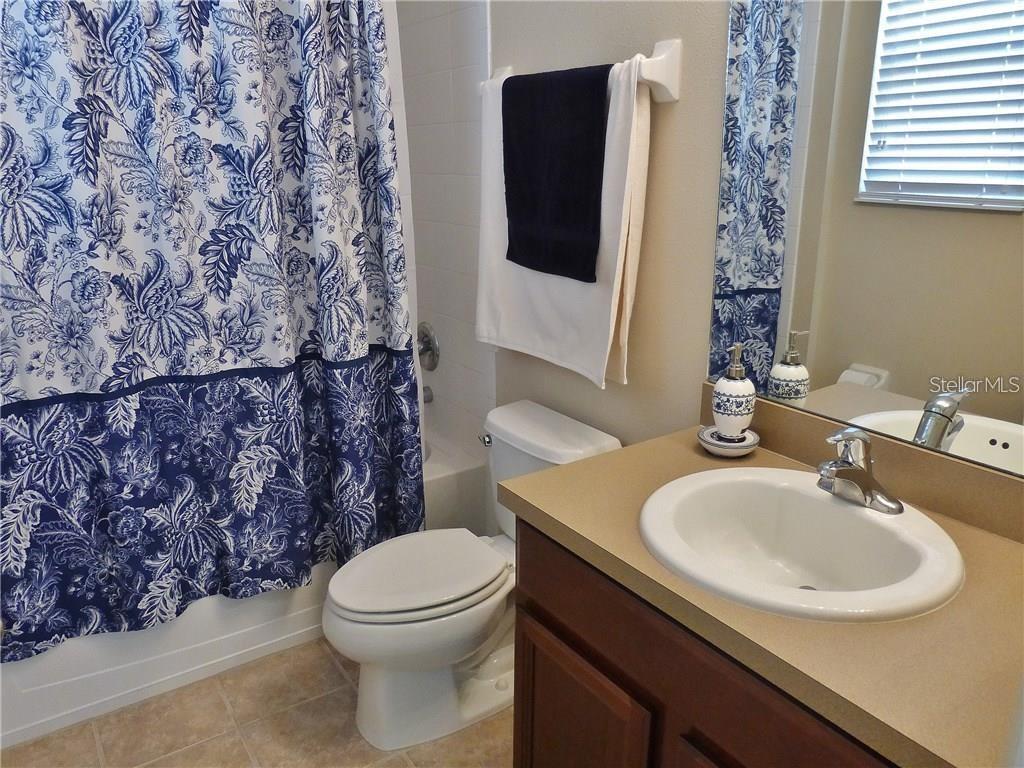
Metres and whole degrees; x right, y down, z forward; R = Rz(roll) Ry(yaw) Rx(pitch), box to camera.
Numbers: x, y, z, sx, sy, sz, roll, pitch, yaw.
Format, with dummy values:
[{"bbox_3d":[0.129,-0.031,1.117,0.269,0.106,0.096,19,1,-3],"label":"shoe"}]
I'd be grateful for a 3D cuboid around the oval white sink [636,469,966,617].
[{"bbox_3d":[0.438,0.302,1.181,0.475,0.175,0.488,-11,19,-32],"label":"oval white sink"}]

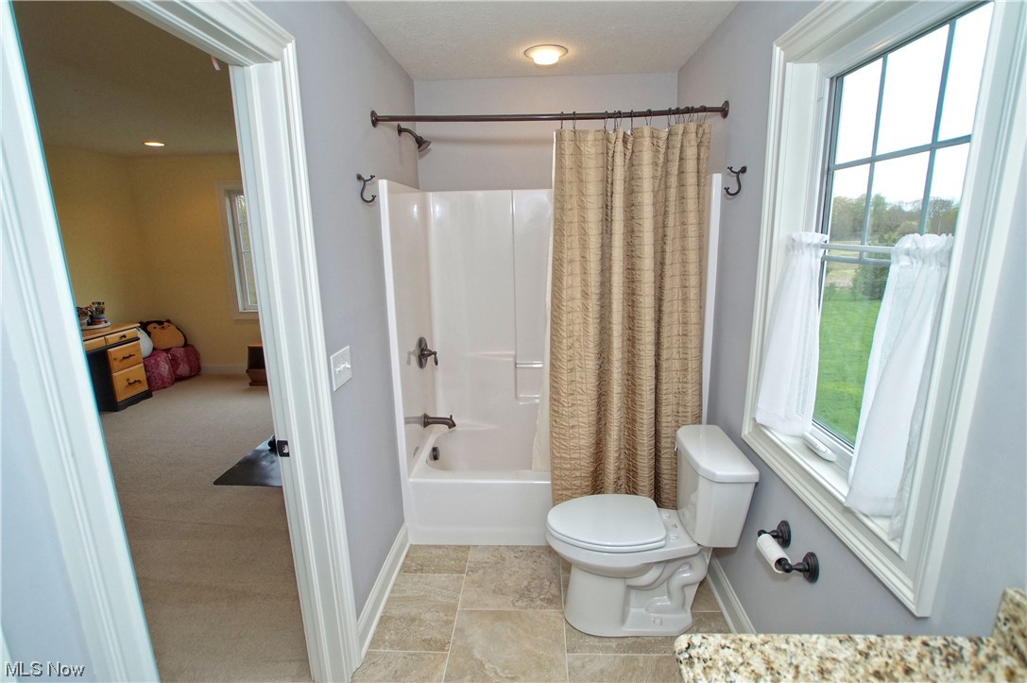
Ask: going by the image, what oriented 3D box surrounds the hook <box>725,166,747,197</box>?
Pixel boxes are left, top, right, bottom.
[{"bbox_3d":[0.853,-0.618,1.760,0.071,0.111,0.031,-1,12,3],"label":"hook"}]

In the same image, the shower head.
[{"bbox_3d":[-0.511,-1.052,2.370,0.162,0.135,0.090,-1,12,3],"label":"shower head"}]

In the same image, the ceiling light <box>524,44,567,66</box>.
[{"bbox_3d":[0.162,-1.399,2.255,0.208,0.055,0.208,-1,12,3],"label":"ceiling light"}]

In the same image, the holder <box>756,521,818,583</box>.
[{"bbox_3d":[0.839,0.637,1.424,0.088,0.086,0.236,-1,12,3],"label":"holder"}]

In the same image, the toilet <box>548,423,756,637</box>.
[{"bbox_3d":[0.513,0.788,1.918,0.750,0.745,0.425,-1,12,3],"label":"toilet"}]

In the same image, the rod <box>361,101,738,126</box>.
[{"bbox_3d":[0.141,-0.975,1.954,1.503,0.070,0.070,-1,12,3],"label":"rod"}]

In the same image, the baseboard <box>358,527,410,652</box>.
[{"bbox_3d":[-0.576,1.086,2.089,0.020,0.137,0.675,-1,12,3],"label":"baseboard"}]

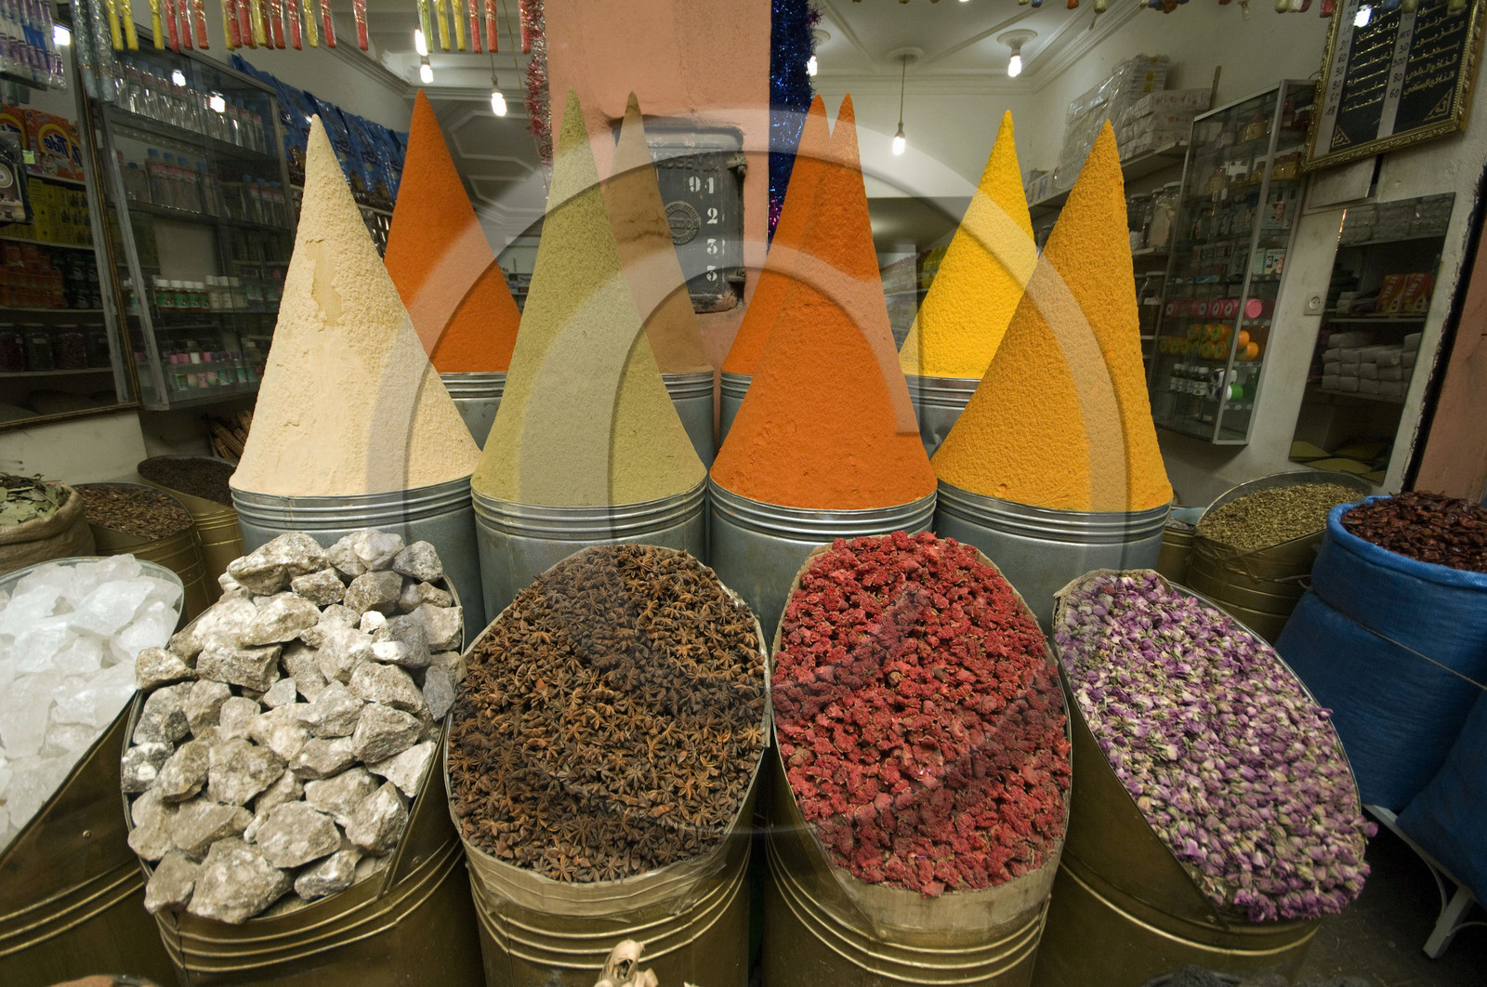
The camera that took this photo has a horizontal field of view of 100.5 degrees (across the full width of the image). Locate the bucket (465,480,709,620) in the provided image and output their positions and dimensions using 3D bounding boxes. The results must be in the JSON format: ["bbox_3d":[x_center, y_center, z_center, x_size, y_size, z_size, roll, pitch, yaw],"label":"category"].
[{"bbox_3d":[-0.248,0.201,1.077,0.370,0.480,0.370,1,16,0],"label":"bucket"}]

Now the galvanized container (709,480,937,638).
[{"bbox_3d":[0.128,0.203,1.094,0.370,0.480,0.370,1,16,0],"label":"galvanized container"}]

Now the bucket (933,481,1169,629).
[{"bbox_3d":[0.508,0.208,1.118,0.370,0.480,0.370,1,16,0],"label":"bucket"}]

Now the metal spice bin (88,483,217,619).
[{"bbox_3d":[-2.058,0.295,2.140,0.325,0.675,0.325,1,15,0],"label":"metal spice bin"}]

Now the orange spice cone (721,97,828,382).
[{"bbox_3d":[0.140,-0.534,1.304,0.370,0.537,0.370,1,16,0],"label":"orange spice cone"}]

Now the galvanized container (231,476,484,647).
[{"bbox_3d":[-0.606,0.189,1.080,0.370,0.480,0.370,1,16,0],"label":"galvanized container"}]

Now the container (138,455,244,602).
[{"bbox_3d":[-2.066,0.198,2.466,0.360,0.695,0.360,1,15,0],"label":"container"}]

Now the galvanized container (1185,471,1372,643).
[{"bbox_3d":[1.842,0.314,2.222,0.400,0.790,0.400,1,15,0],"label":"galvanized container"}]

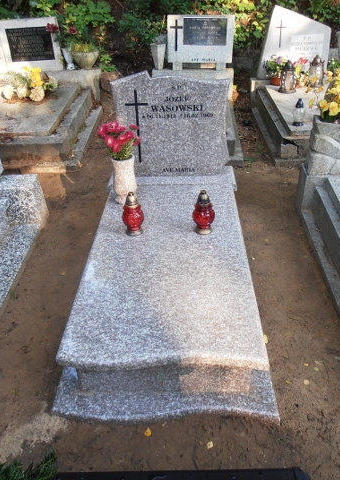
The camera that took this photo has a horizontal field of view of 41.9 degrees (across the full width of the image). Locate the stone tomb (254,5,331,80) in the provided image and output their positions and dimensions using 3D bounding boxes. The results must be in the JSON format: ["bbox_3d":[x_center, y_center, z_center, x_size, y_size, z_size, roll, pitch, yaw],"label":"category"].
[{"bbox_3d":[1.284,-2.021,4.577,0.720,0.680,0.110,0,34,2],"label":"stone tomb"}]

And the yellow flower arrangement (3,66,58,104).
[{"bbox_3d":[-1.443,-1.590,4.520,0.490,0.270,0.310,0,34,2],"label":"yellow flower arrangement"}]

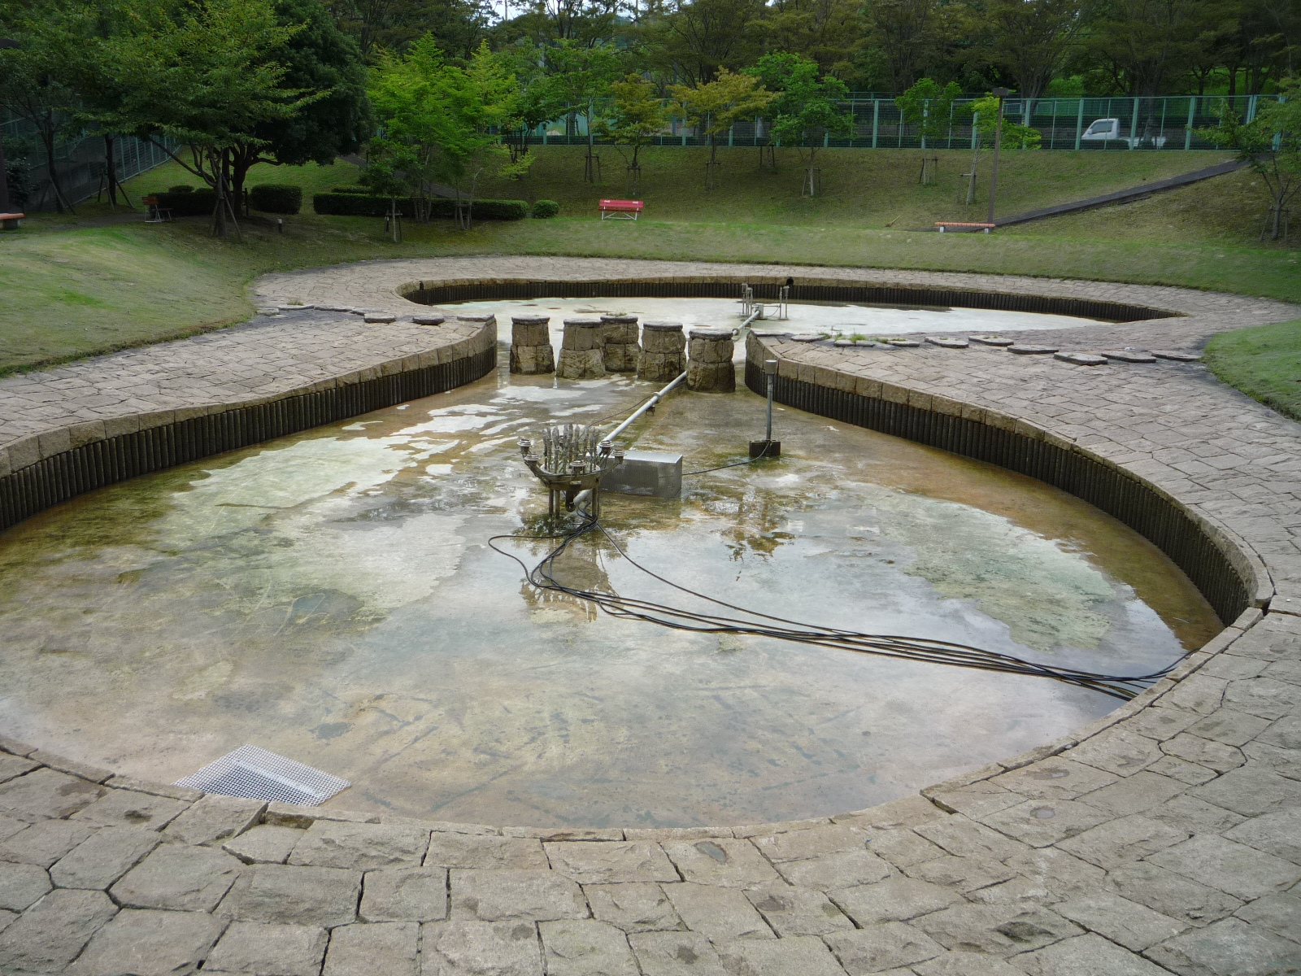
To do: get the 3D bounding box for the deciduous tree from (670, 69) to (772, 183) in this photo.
[{"bbox_3d":[2.478,-12.904,40.445,3.600,4.155,3.400,1,16,0],"label":"deciduous tree"}]

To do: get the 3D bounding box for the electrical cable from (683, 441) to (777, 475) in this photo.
[{"bbox_3d":[0.560,-0.214,8.094,0.900,0.110,0.200,-12,20,-40],"label":"electrical cable"}]

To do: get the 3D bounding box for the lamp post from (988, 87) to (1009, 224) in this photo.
[{"bbox_3d":[10.516,-10.072,34.266,0.520,3.993,0.520,1,16,0],"label":"lamp post"}]

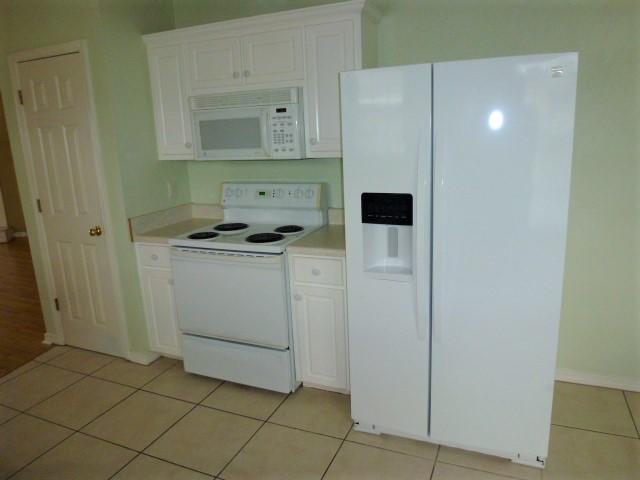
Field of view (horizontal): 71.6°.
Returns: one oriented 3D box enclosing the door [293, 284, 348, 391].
[{"bbox_3d":[0.003,0.551,2.510,0.300,0.580,0.037,3,14,23],"label":"door"}]

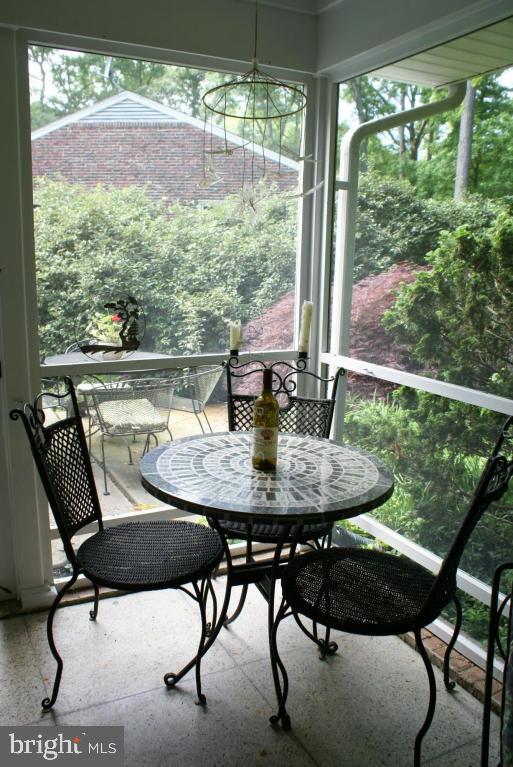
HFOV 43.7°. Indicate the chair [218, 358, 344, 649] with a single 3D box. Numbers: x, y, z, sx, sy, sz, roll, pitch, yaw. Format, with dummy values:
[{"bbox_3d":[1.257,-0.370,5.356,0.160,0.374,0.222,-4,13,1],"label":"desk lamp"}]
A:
[{"bbox_3d":[0.072,0.424,2.335,0.480,0.920,0.580,2,11,5],"label":"chair"}]

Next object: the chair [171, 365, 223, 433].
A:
[{"bbox_3d":[-0.625,0.220,5.400,0.670,0.750,0.640,3,11,9],"label":"chair"}]

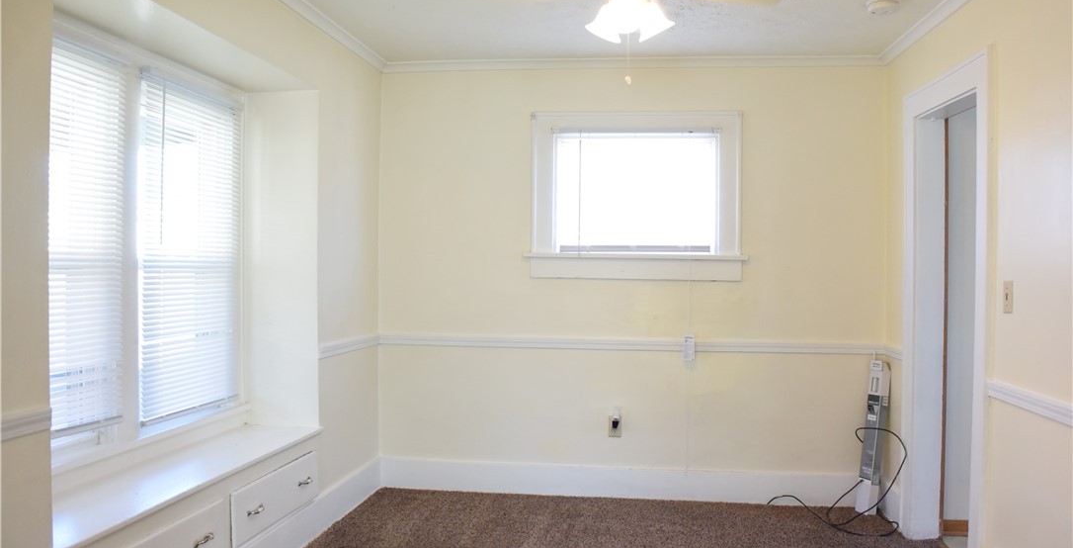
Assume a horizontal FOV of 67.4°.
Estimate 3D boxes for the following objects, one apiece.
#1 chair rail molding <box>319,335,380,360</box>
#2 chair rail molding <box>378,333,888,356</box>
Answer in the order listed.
[{"bbox_3d":[-0.942,0.369,4.159,0.025,0.060,0.830,1,0,9],"label":"chair rail molding"},{"bbox_3d":[0.485,0.388,4.421,2.760,0.060,0.025,1,0,6],"label":"chair rail molding"}]

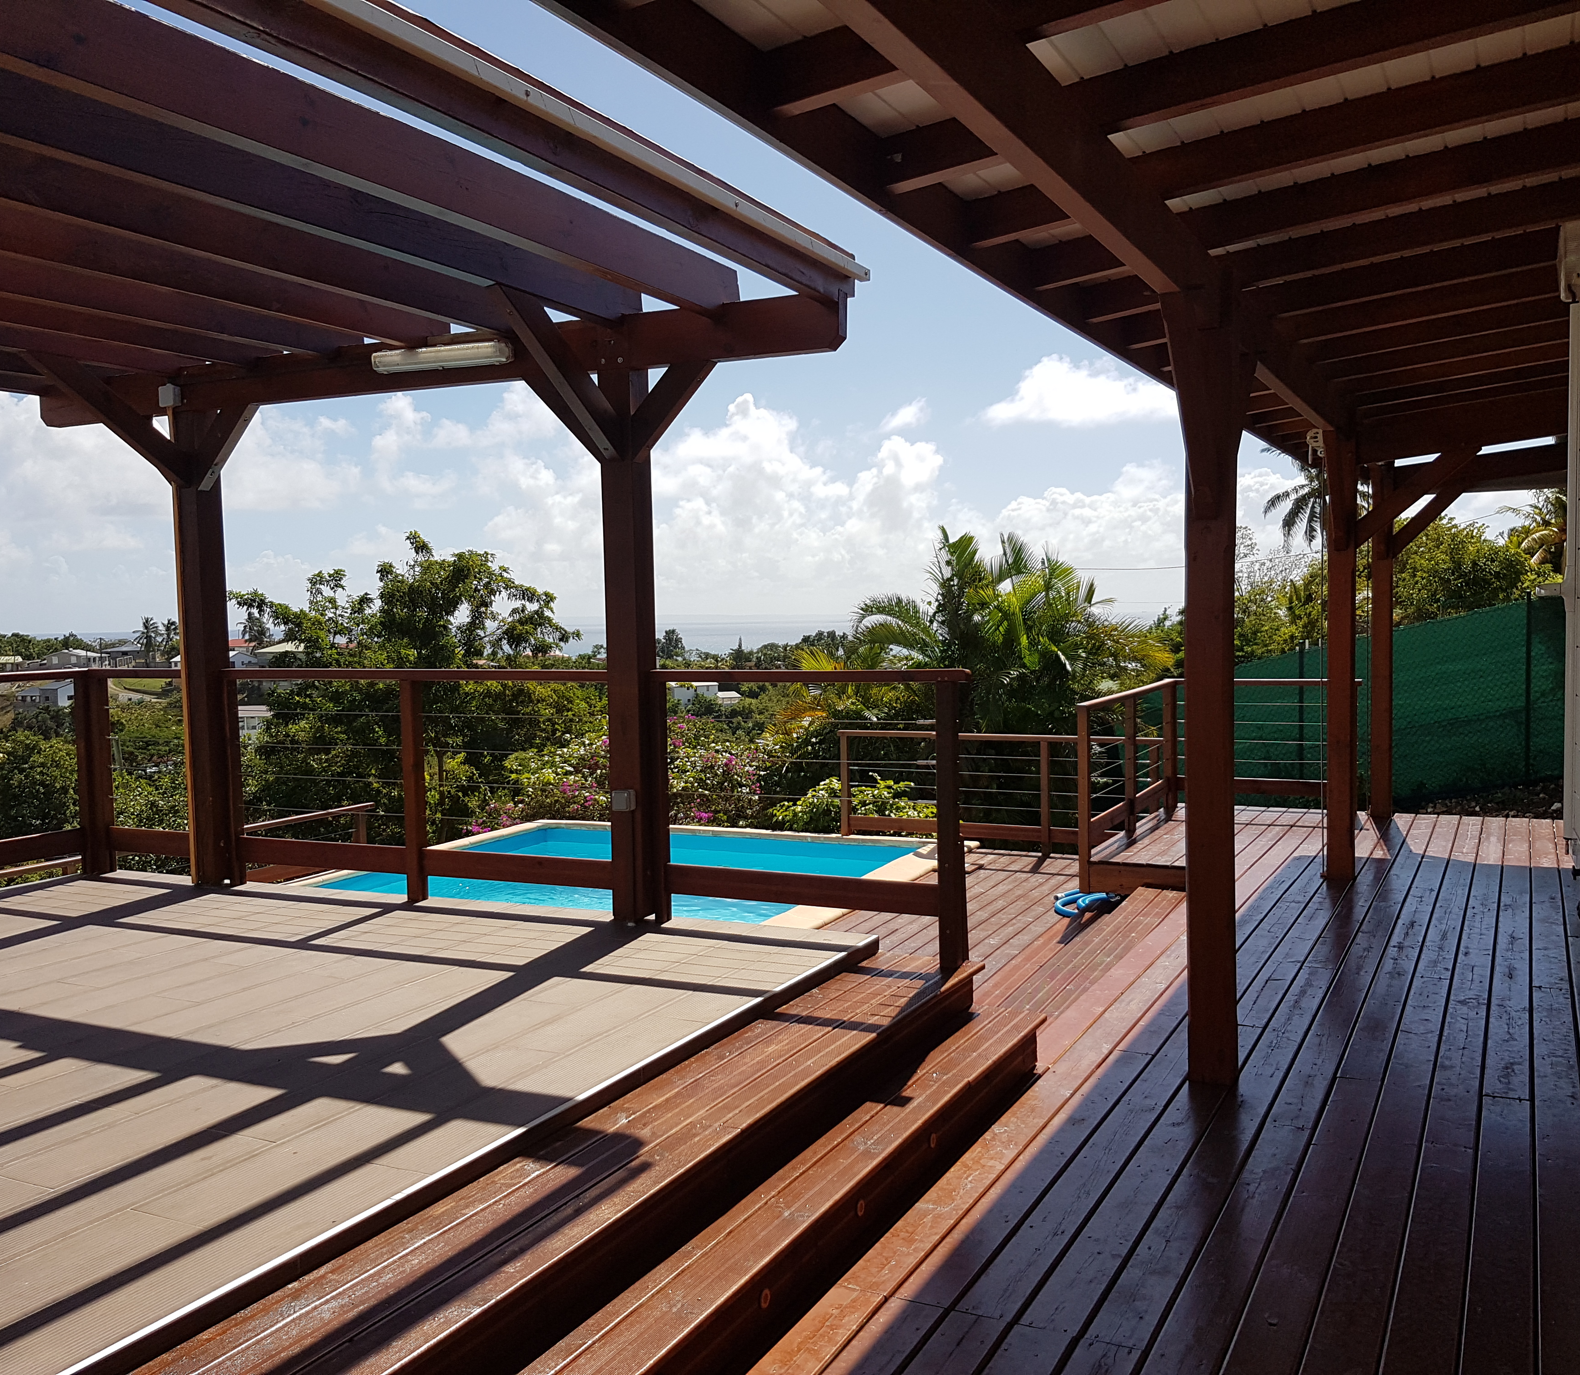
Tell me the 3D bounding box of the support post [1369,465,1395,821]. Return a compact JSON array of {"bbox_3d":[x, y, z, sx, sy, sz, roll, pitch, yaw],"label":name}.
[{"bbox_3d":[4.262,-0.322,9.892,0.140,2.537,0.140,0,4,28],"label":"support post"}]

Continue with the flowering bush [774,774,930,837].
[{"bbox_3d":[0.647,1.221,13.323,1.564,0.769,1.100,-1,3,3],"label":"flowering bush"}]

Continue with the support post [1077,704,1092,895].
[{"bbox_3d":[1.854,0.700,8.634,0.066,1.196,0.066,0,4,28],"label":"support post"}]

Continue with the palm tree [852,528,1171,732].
[{"bbox_3d":[2.382,0.248,14.613,3.209,3.867,3.000,-1,3,9],"label":"palm tree"}]

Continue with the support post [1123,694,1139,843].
[{"bbox_3d":[2.334,0.550,9.419,0.066,0.955,0.066,0,4,28],"label":"support post"}]

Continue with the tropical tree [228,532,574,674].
[{"bbox_3d":[-4.808,0.299,17.635,4.254,4.594,4.000,-2,3,-15],"label":"tropical tree"}]

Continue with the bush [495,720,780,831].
[{"bbox_3d":[-1.580,1.004,14.341,2.939,1.401,1.800,-2,3,-6],"label":"bush"}]

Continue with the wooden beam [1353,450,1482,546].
[{"bbox_3d":[3.403,-1.062,7.576,0.778,0.124,0.080,-43,-16,24],"label":"wooden beam"}]

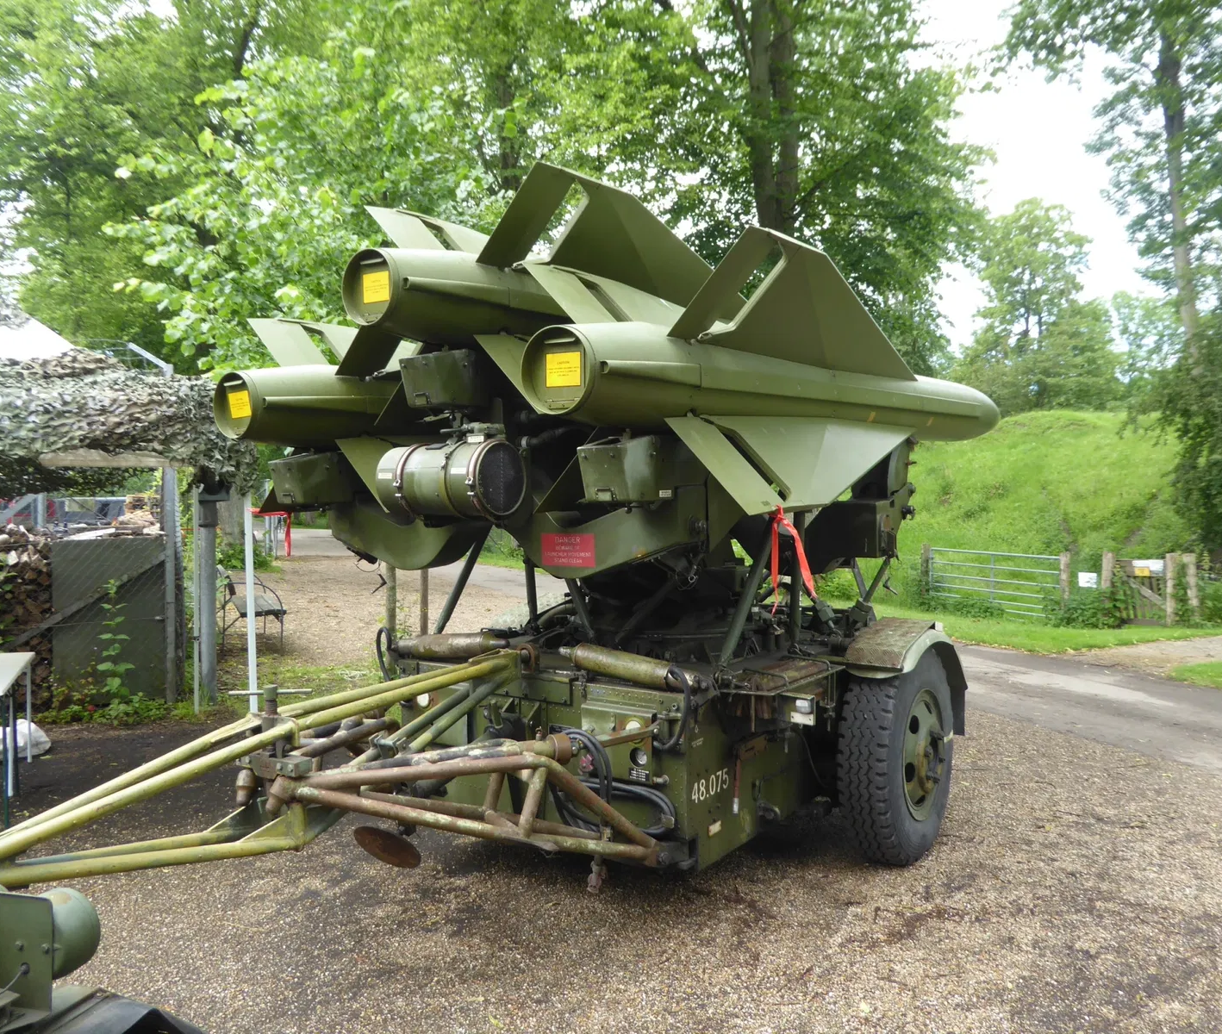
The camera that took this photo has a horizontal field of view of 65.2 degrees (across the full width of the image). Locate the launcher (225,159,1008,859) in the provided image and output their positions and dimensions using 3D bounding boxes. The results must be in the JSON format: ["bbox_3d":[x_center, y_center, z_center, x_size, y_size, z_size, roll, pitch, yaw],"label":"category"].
[{"bbox_3d":[0.670,0.142,5.253,2.519,2.778,5.114,-1,-1,36],"label":"launcher"}]

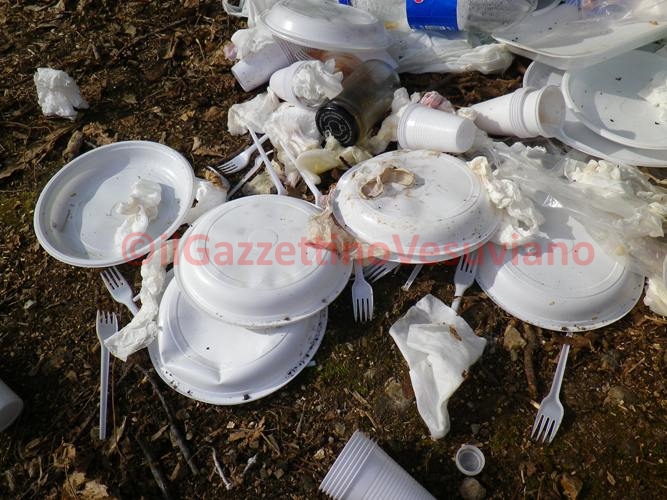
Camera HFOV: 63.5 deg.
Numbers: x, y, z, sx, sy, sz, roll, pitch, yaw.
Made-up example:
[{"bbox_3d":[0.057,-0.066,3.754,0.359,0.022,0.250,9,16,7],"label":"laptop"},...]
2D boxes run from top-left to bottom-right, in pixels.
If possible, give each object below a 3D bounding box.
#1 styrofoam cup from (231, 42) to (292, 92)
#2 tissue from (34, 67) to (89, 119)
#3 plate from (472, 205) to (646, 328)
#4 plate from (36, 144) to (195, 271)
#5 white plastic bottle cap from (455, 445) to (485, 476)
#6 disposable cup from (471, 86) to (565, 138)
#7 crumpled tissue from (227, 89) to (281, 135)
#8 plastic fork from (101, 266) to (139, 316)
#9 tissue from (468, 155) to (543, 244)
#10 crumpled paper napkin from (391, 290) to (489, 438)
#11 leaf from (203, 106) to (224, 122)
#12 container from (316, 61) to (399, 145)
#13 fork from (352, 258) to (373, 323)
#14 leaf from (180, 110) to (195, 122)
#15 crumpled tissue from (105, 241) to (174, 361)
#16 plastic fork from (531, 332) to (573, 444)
[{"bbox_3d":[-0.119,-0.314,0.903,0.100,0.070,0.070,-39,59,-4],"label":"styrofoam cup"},{"bbox_3d":[-0.447,-0.262,0.889,0.078,0.048,0.075,0,51,0],"label":"tissue"},{"bbox_3d":[0.276,0.000,0.670,0.218,0.030,0.218,0,53,0],"label":"plate"},{"bbox_3d":[-0.292,-0.062,0.739,0.217,0.029,0.217,-1,55,2],"label":"plate"},{"bbox_3d":[0.134,0.208,0.531,0.030,0.013,0.030,0,51,0],"label":"white plastic bottle cap"},{"bbox_3d":[0.258,-0.199,0.786,0.072,0.072,0.130,-37,30,-26],"label":"disposable cup"},{"bbox_3d":[-0.127,-0.221,0.859,0.080,0.045,0.065,0,52,0],"label":"crumpled tissue"},{"bbox_3d":[-0.231,0.074,0.636,0.026,0.015,0.168,-32,58,-23],"label":"plastic fork"},{"bbox_3d":[0.226,-0.063,0.713,0.065,0.045,0.130,-14,54,-10],"label":"tissue"},{"bbox_3d":[0.117,0.120,0.594,0.110,0.027,0.170,0,51,0],"label":"crumpled paper napkin"},{"bbox_3d":[-0.196,-0.221,0.881,0.036,0.014,0.026,0,52,0],"label":"leaf"},{"bbox_3d":[0.040,-0.229,0.838,0.076,0.076,0.128,27,58,19],"label":"container"},{"bbox_3d":[0.030,0.016,0.679,0.026,0.015,0.168,-3,51,-2],"label":"fork"},{"bbox_3d":[-0.238,-0.218,0.879,0.022,0.008,0.024,0,51,0],"label":"leaf"},{"bbox_3d":[-0.221,0.055,0.644,0.058,0.030,0.165,7,51,5],"label":"crumpled tissue"},{"bbox_3d":[0.251,0.143,0.601,0.026,0.012,0.160,21,55,16],"label":"plastic fork"}]

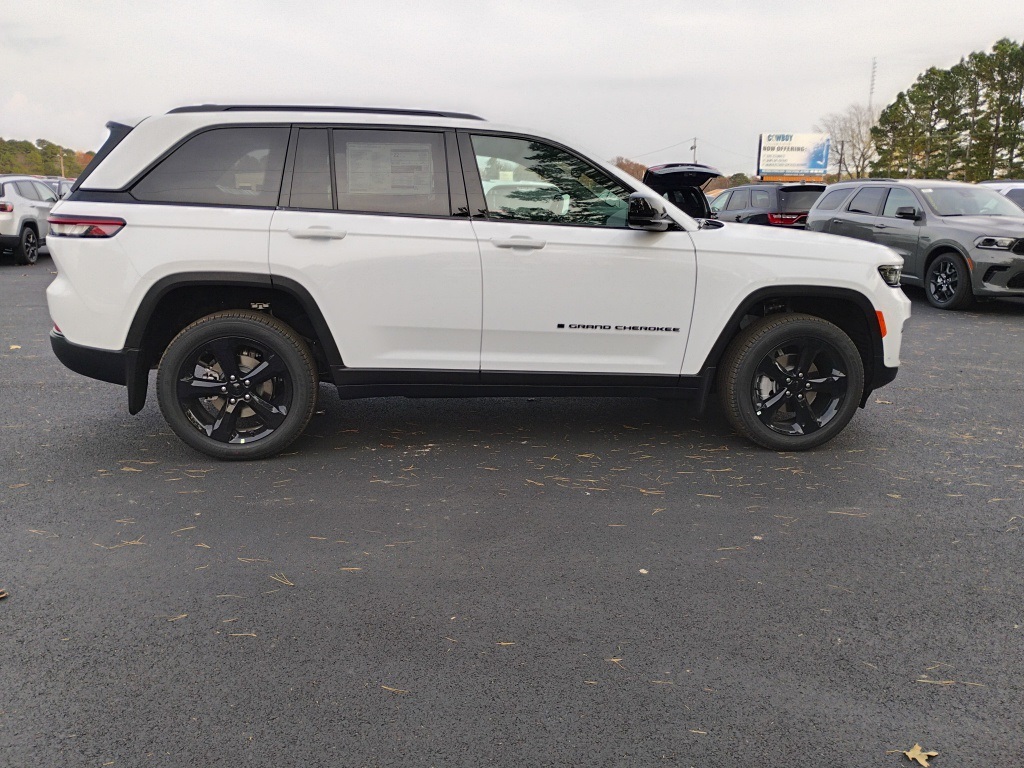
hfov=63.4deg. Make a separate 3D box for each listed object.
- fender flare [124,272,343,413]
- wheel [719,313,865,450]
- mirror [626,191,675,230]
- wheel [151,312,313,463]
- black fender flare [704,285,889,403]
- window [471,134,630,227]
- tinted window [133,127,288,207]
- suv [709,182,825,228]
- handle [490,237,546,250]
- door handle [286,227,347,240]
[{"bbox_3d":[-1.365,-0.211,4.123,1.030,0.690,0.150,0,12,-7],"label":"fender flare"},{"bbox_3d":[1.551,-0.017,4.612,0.765,0.765,0.265,0,12,-7],"label":"wheel"},{"bbox_3d":[0.698,-0.875,4.202,0.170,0.195,0.240,0,12,-7],"label":"mirror"},{"bbox_3d":[-1.389,-0.001,4.237,0.765,0.765,0.265,0,12,-7],"label":"wheel"},{"bbox_3d":[1.506,-0.228,4.495,1.020,0.620,0.150,0,12,-7],"label":"black fender flare"},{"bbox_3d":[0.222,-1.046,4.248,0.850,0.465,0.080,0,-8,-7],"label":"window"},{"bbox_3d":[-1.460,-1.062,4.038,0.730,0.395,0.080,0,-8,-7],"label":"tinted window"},{"bbox_3d":[5.683,-3.648,18.945,1.970,1.800,5.080,-1,12,-9],"label":"suv"},{"bbox_3d":[0.032,-0.707,4.157,0.280,0.060,0.065,0,12,-7],"label":"handle"},{"bbox_3d":[-0.943,-0.731,4.026,0.285,0.060,0.065,0,12,-7],"label":"door handle"}]

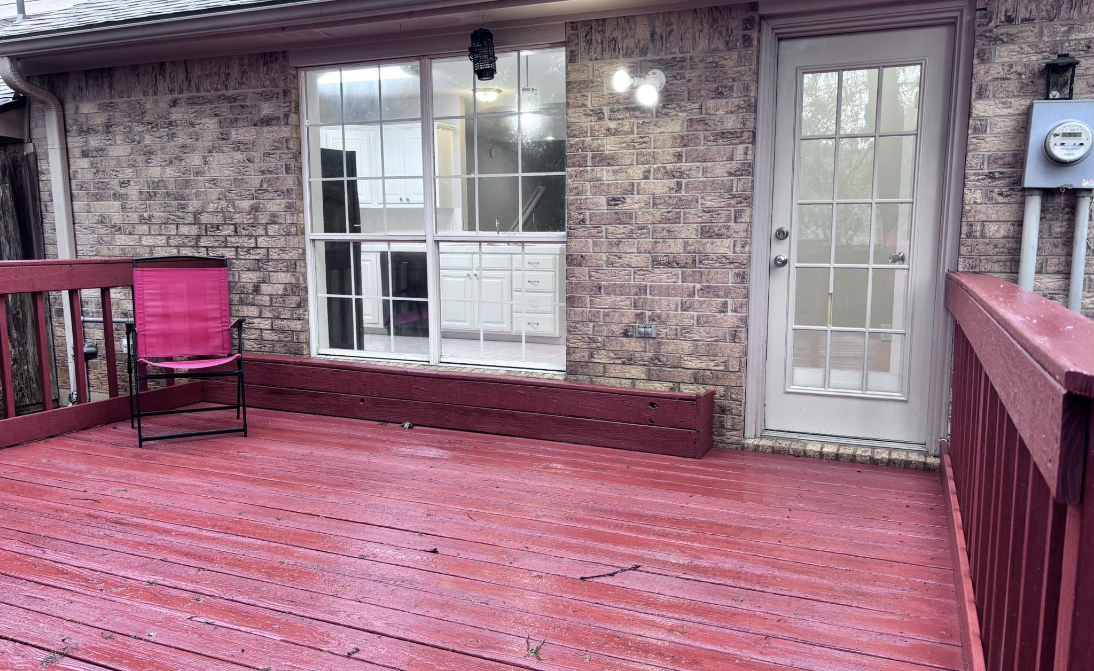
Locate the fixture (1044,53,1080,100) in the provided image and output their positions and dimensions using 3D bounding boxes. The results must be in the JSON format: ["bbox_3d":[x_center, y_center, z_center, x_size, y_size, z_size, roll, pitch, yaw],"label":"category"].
[{"bbox_3d":[2.184,-1.096,3.495,0.135,0.199,0.135,3,8,23],"label":"fixture"}]

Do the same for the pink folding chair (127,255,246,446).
[{"bbox_3d":[-2.026,0.058,4.612,0.593,0.987,0.559,-4,9,-25],"label":"pink folding chair"}]

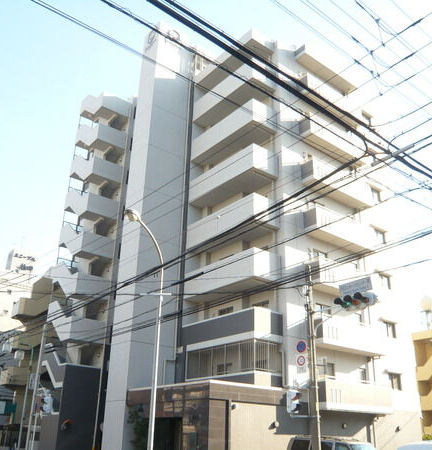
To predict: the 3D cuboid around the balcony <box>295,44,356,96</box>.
[{"bbox_3d":[7.144,-9.908,31.487,5.100,0.670,1.090,18,-28,-34],"label":"balcony"}]

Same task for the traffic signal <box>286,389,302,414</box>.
[{"bbox_3d":[2.642,5.993,16.478,0.360,0.780,0.340,18,-28,-34],"label":"traffic signal"}]

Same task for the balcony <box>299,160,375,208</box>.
[{"bbox_3d":[6.965,-2.218,28.200,5.050,1.300,1.090,18,-28,-34],"label":"balcony"}]

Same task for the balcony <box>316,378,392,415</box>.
[{"bbox_3d":[6.550,8.234,23.205,4.919,1.270,0.870,19,-29,-34],"label":"balcony"}]

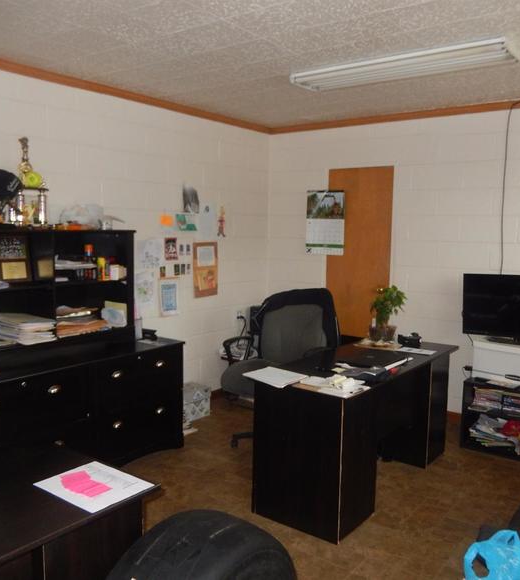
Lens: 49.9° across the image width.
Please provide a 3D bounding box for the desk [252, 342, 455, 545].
[{"bbox_3d":[0.629,0.786,3.423,0.607,0.745,1.535,6,8,38],"label":"desk"}]

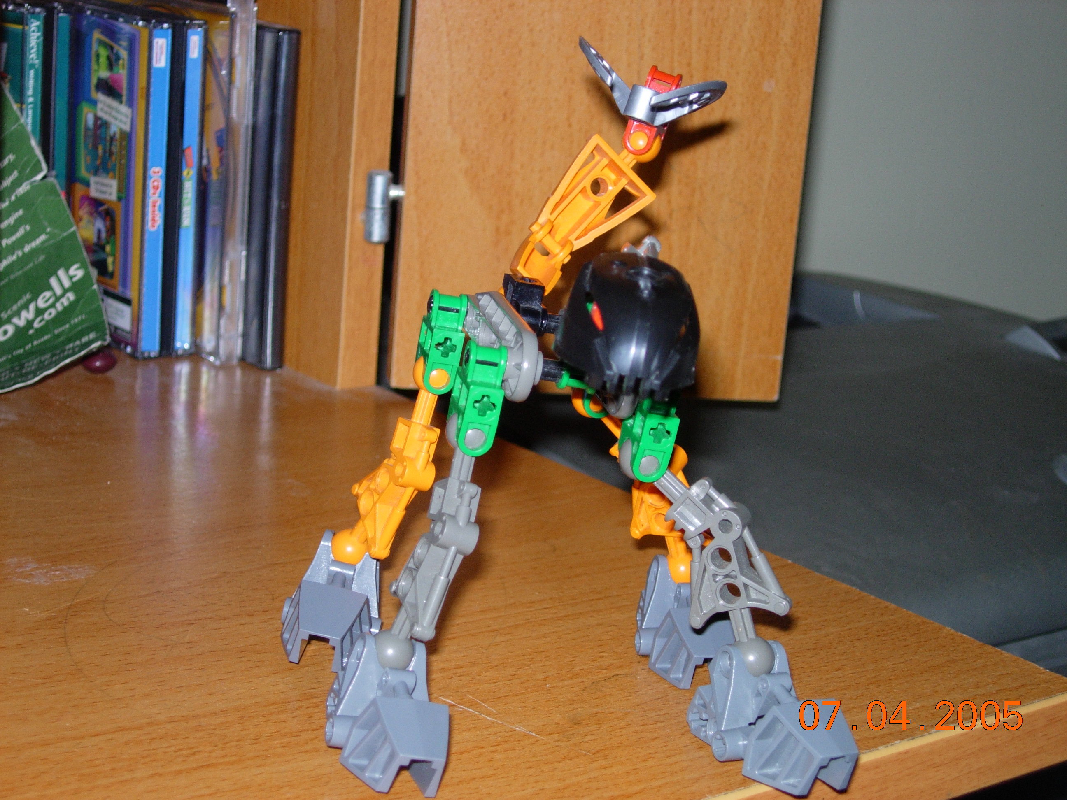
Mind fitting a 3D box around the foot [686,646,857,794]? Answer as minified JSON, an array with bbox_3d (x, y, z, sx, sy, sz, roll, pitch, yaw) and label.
[{"bbox_3d":[0.054,0.069,0.489,0.024,0.023,0.045,-1,14,-30],"label":"foot"}]

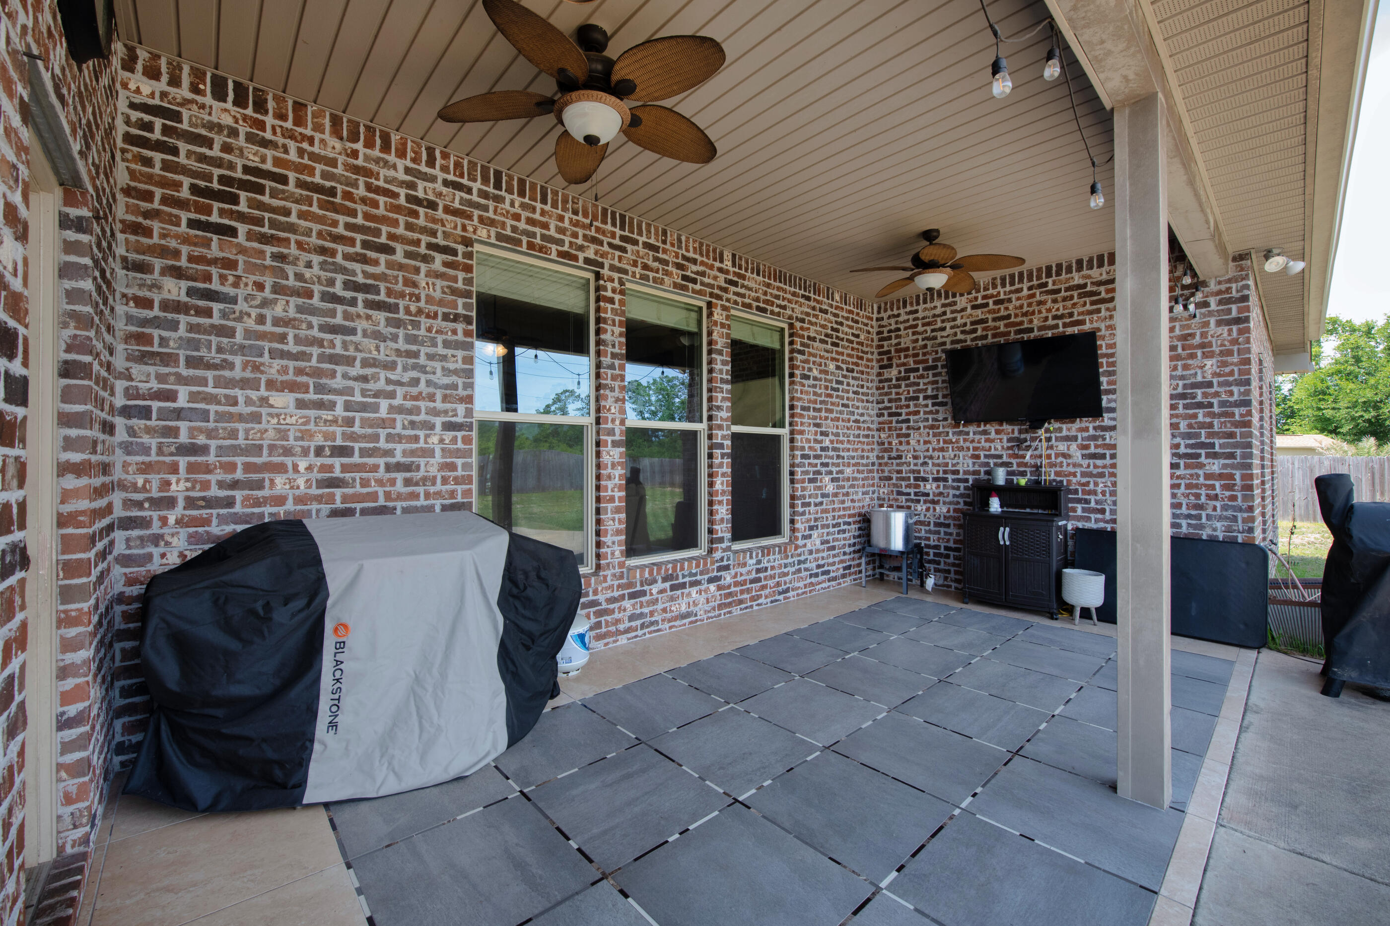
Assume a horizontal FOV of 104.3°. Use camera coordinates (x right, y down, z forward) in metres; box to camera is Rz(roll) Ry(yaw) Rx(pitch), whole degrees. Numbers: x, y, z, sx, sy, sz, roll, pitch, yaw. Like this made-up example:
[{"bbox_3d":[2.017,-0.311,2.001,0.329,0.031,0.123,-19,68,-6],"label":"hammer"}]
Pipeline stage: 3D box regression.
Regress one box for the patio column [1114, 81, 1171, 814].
[{"bbox_3d":[1.834,-0.054,2.216,0.158,2.815,0.146,0,-1,-41],"label":"patio column"}]

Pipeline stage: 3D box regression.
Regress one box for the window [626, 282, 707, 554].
[{"bbox_3d":[-0.264,-0.306,4.513,0.896,2.212,0.090,0,-1,-41],"label":"window"}]

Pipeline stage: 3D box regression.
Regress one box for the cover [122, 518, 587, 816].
[{"bbox_3d":[-1.397,0.817,2.555,1.800,1.085,0.820,0,-1,-41],"label":"cover"}]

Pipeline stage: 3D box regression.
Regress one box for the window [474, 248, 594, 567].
[{"bbox_3d":[-1.113,-0.311,3.769,0.905,2.212,0.090,0,-1,-41],"label":"window"}]

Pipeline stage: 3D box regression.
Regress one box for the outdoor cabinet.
[{"bbox_3d":[3.031,0.798,5.086,0.455,1.145,0.820,0,-1,-41],"label":"outdoor cabinet"}]

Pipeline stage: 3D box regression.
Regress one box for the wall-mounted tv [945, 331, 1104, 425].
[{"bbox_3d":[3.018,-0.759,5.029,0.070,0.729,1.265,-22,15,-36],"label":"wall-mounted tv"}]

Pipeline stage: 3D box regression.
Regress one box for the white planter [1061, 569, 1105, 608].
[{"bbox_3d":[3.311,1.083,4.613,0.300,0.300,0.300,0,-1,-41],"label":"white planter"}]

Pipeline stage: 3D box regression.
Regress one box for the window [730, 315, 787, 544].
[{"bbox_3d":[0.592,-0.302,5.263,0.906,2.212,0.090,0,-1,-41],"label":"window"}]

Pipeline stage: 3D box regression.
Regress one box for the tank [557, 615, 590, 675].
[{"bbox_3d":[-0.849,1.138,3.555,0.310,0.457,0.310,0,-1,-41],"label":"tank"}]

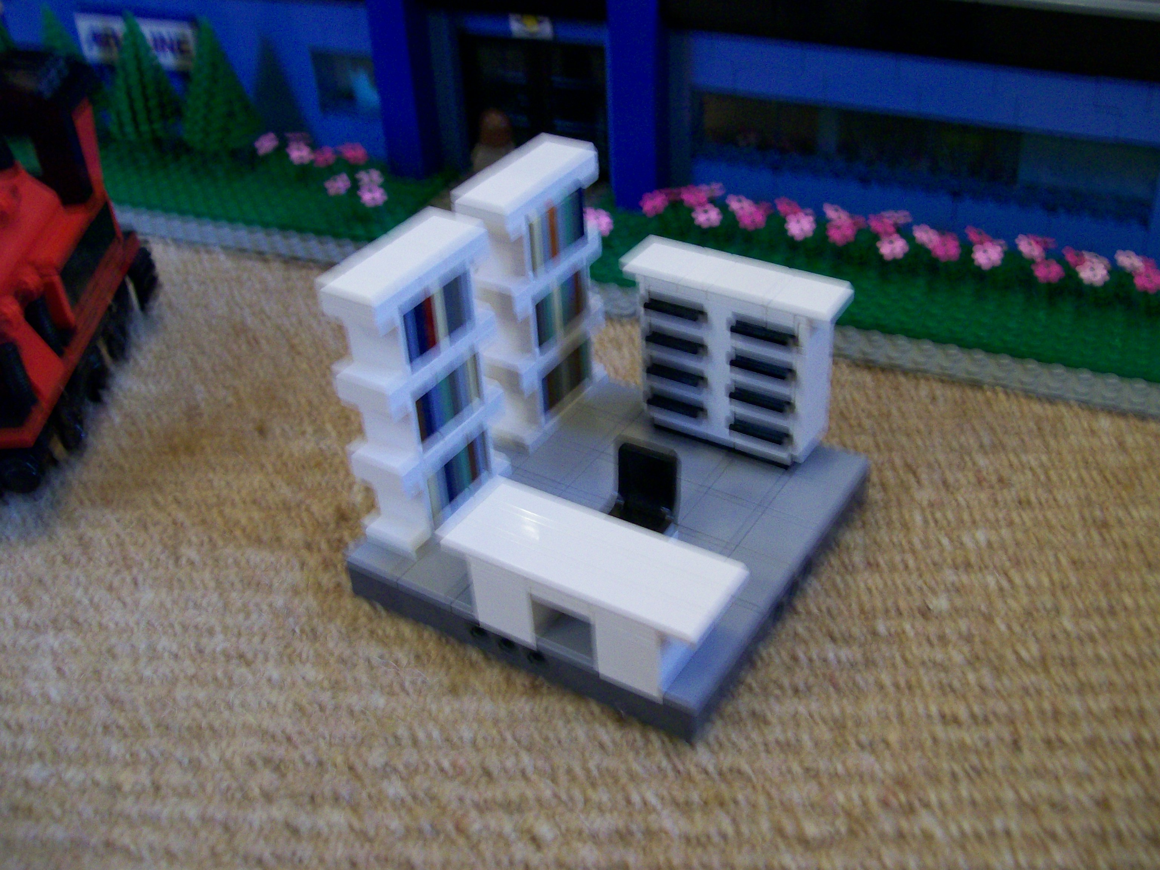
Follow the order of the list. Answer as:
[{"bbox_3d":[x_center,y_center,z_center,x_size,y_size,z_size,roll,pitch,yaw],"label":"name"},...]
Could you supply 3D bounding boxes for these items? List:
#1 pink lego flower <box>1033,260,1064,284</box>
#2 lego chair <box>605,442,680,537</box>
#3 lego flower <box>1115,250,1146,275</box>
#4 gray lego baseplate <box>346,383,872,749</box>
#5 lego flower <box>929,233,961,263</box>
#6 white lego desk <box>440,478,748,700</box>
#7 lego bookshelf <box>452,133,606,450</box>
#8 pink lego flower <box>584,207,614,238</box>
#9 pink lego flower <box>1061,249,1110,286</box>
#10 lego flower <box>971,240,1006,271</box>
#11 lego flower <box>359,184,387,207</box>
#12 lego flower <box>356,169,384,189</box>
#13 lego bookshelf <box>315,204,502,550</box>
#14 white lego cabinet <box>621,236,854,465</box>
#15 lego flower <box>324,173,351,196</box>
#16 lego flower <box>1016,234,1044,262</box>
[{"bbox_3d":[0.146,-0.051,0.375,0.009,0.006,0.009,13,39,21],"label":"pink lego flower"},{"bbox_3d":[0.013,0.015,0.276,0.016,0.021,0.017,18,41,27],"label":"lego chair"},{"bbox_3d":[0.169,-0.053,0.371,0.009,0.006,0.009,13,39,21],"label":"lego flower"},{"bbox_3d":[0.009,0.015,0.301,0.096,0.032,0.096,18,41,27],"label":"gray lego baseplate"},{"bbox_3d":[0.120,-0.061,0.395,0.009,0.008,0.004,9,-2,17],"label":"lego flower"},{"bbox_3d":[0.003,0.034,0.268,0.064,0.022,0.024,18,41,27],"label":"white lego desk"},{"bbox_3d":[-0.011,-0.036,0.319,0.016,0.070,0.040,18,41,27],"label":"lego bookshelf"},{"bbox_3d":[0.006,-0.072,0.410,0.009,0.006,0.009,13,39,21],"label":"pink lego flower"},{"bbox_3d":[0.160,-0.053,0.381,0.013,0.009,0.009,13,39,21],"label":"pink lego flower"},{"bbox_3d":[0.130,-0.057,0.385,0.009,0.006,0.009,13,39,21],"label":"lego flower"},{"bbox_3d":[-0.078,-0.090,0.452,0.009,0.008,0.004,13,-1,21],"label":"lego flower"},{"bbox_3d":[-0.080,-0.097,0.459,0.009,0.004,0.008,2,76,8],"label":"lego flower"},{"bbox_3d":[-0.037,-0.011,0.287,0.016,0.070,0.040,18,41,27],"label":"lego bookshelf"},{"bbox_3d":[0.039,-0.022,0.319,0.056,0.045,0.019,18,41,27],"label":"white lego cabinet"},{"bbox_3d":[-0.093,-0.096,0.460,0.004,0.008,0.009,20,14,-45],"label":"lego flower"},{"bbox_3d":[0.142,-0.059,0.381,0.009,0.006,0.009,13,39,21],"label":"lego flower"}]

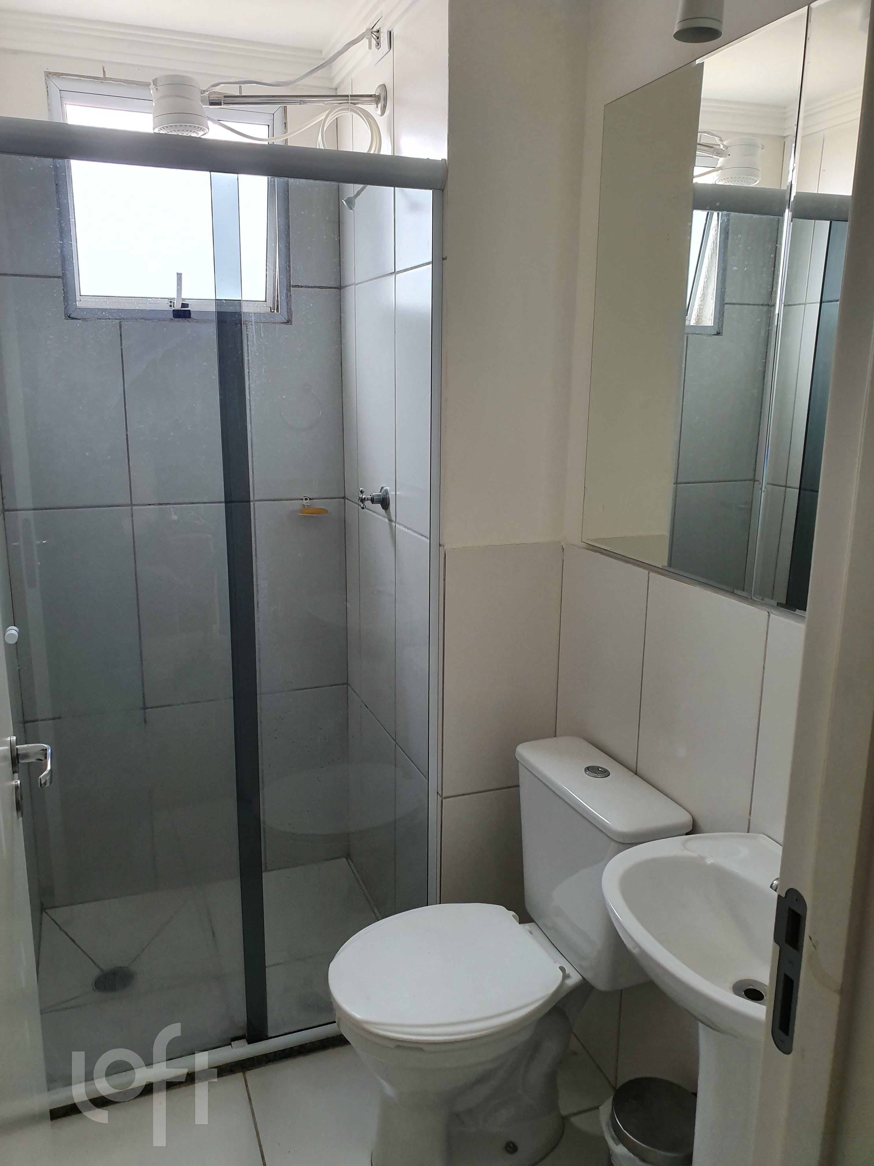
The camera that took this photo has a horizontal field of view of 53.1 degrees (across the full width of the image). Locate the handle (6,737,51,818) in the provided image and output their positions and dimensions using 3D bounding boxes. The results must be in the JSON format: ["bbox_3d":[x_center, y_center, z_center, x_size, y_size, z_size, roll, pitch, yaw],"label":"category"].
[{"bbox_3d":[-0.518,0.260,1.123,0.055,0.112,0.130,-5,14,-23],"label":"handle"}]

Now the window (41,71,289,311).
[{"bbox_3d":[-0.660,-0.950,2.227,0.567,0.552,0.090,-4,14,-20],"label":"window"}]

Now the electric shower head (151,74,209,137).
[{"bbox_3d":[-0.546,-1.017,1.855,0.122,0.100,0.118,-4,14,-20],"label":"electric shower head"}]

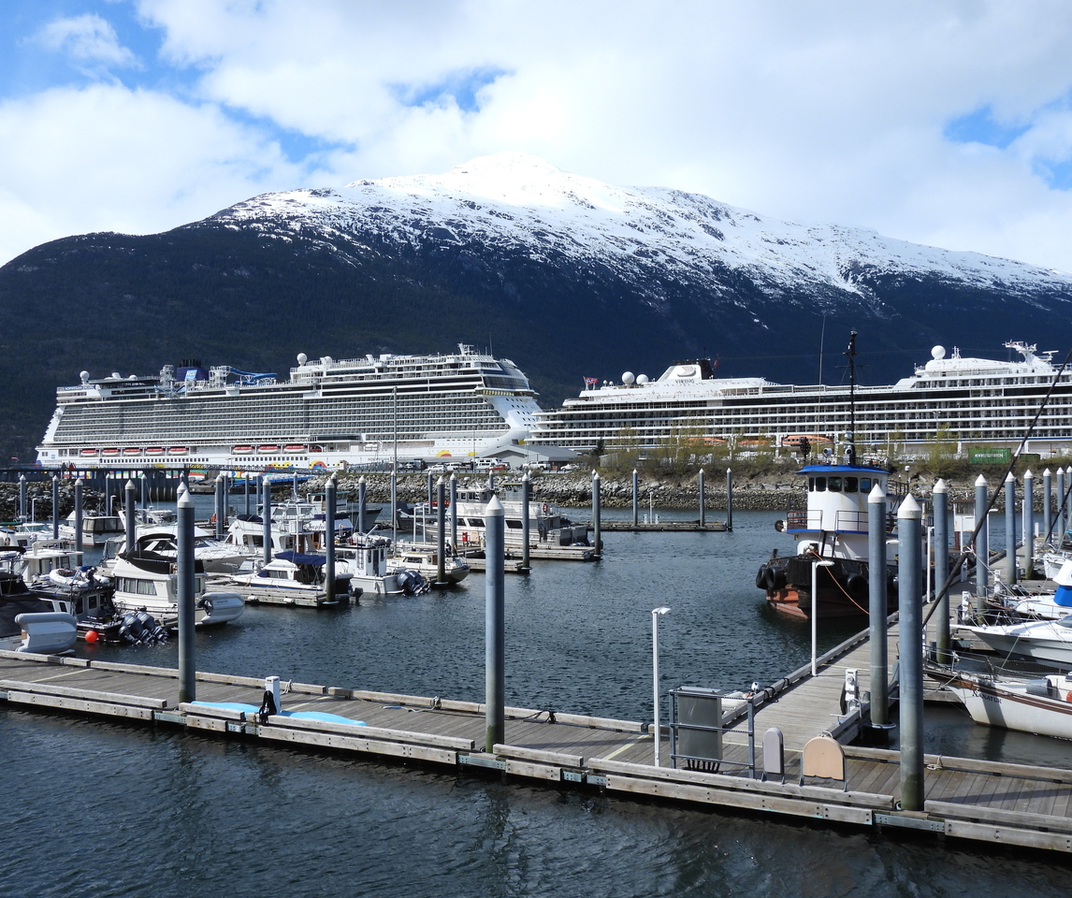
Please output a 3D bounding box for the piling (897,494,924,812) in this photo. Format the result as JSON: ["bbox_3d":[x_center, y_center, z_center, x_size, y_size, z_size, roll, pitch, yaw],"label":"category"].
[{"bbox_3d":[7.290,4.077,22.250,0.442,6.400,0.442,-1,-1,28],"label":"piling"}]

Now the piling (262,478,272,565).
[{"bbox_3d":[-14.562,4.108,61.959,0.420,5.300,0.420,-1,-1,29],"label":"piling"}]

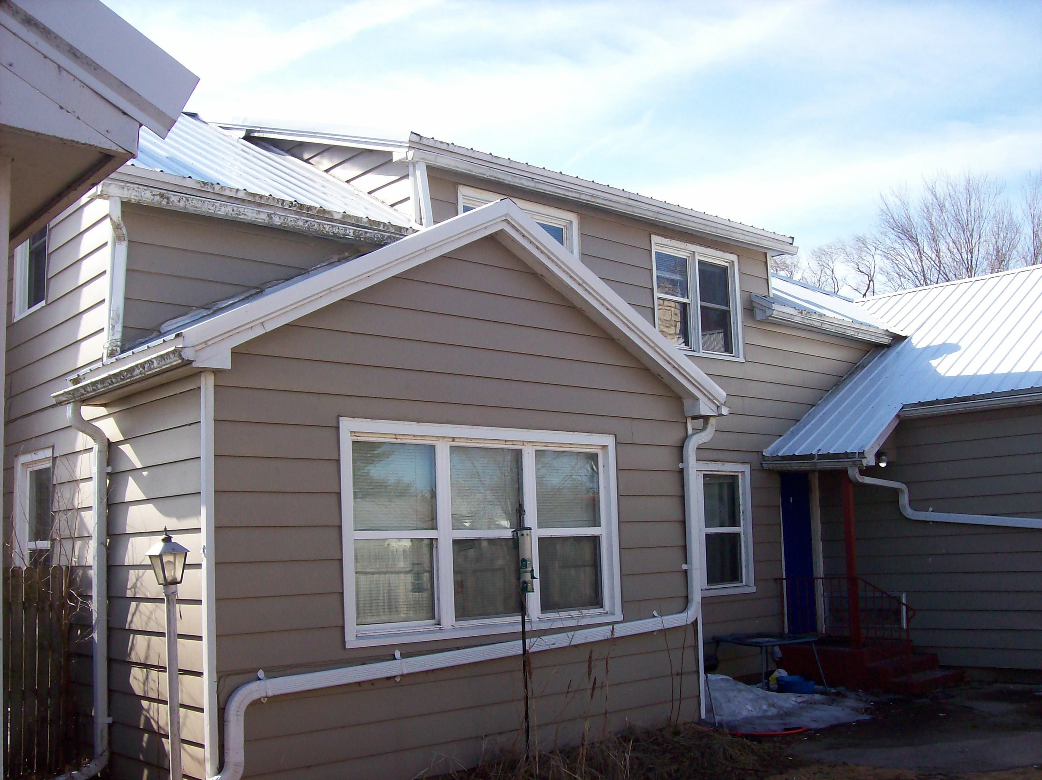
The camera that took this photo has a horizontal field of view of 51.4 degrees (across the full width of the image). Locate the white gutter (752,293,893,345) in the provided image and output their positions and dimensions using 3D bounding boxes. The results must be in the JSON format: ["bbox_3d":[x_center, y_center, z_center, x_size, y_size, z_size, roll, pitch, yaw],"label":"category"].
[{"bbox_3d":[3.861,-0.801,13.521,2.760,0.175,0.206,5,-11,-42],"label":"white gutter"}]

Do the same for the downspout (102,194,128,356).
[{"bbox_3d":[-2.803,-0.777,7.495,0.134,1.112,0.165,5,-11,-42],"label":"downspout"}]

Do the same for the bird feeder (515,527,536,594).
[{"bbox_3d":[0.030,1.119,7.106,0.118,0.427,0.118,-2,-8,0],"label":"bird feeder"}]

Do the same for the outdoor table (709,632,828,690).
[{"bbox_3d":[2.504,2.839,11.021,0.999,0.597,0.772,5,-11,-42],"label":"outdoor table"}]

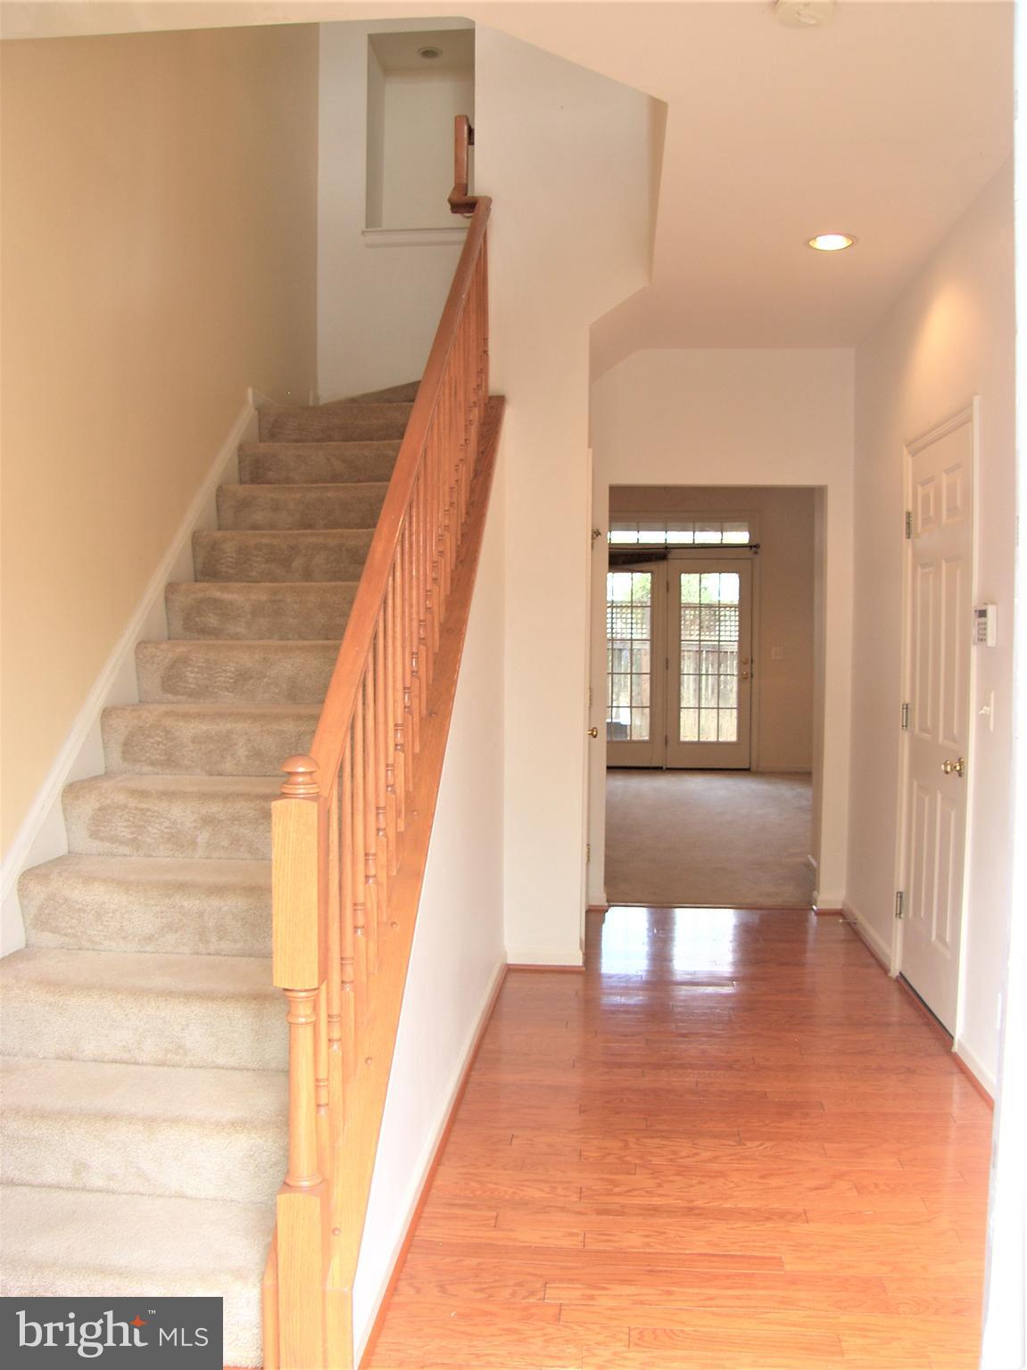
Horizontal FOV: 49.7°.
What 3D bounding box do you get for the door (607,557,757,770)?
[{"bbox_3d":[1.484,-0.211,10.829,1.670,2.080,0.100,1,3,6],"label":"door"}]

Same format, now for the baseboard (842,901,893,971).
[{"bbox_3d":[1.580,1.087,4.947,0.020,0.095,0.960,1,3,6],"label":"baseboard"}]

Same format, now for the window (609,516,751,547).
[{"bbox_3d":[1.488,-1.489,10.763,1.640,0.280,0.080,1,3,6],"label":"window"}]

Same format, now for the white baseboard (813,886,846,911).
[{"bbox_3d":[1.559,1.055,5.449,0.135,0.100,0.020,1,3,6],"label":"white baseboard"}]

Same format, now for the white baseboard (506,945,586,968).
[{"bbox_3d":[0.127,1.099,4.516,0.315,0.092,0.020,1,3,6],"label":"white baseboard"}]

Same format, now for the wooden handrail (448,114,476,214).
[{"bbox_3d":[-0.203,-2.081,4.414,0.110,0.390,0.140,1,3,6],"label":"wooden handrail"}]

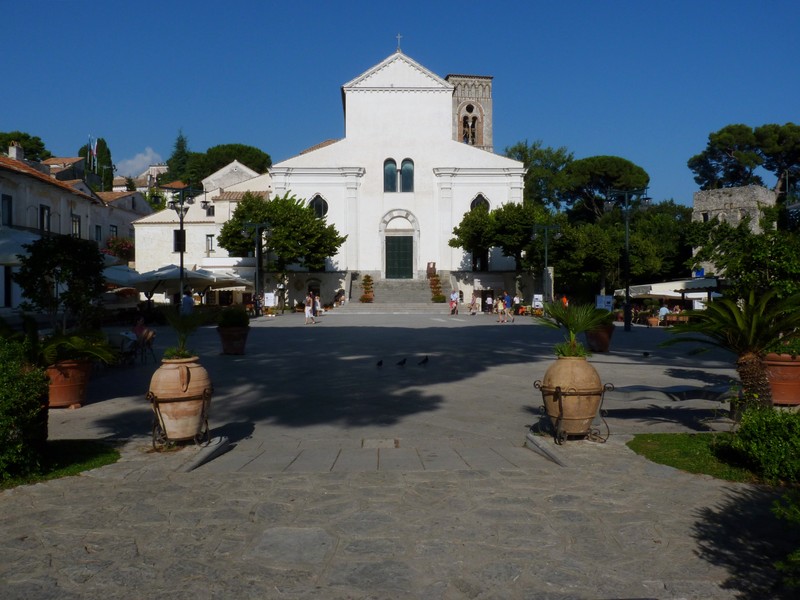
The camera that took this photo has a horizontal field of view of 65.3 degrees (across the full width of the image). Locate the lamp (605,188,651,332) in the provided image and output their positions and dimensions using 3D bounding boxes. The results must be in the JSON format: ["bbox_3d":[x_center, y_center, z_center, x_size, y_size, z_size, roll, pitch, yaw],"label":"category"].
[{"bbox_3d":[9.398,-1.618,25.778,1.950,5.850,1.950,0,1,0],"label":"lamp"}]

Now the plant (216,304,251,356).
[{"bbox_3d":[-4.460,0.780,16.764,0.860,1.330,0.860,0,1,0],"label":"plant"}]

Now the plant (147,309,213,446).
[{"bbox_3d":[-2.345,0.831,6.650,0.750,1.470,0.740,0,1,0],"label":"plant"}]

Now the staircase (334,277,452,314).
[{"bbox_3d":[-0.279,-0.319,49.800,9.200,2.700,6.200,0,1,0],"label":"staircase"}]

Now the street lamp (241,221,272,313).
[{"bbox_3d":[-9.500,-2.000,41.600,2.000,6.250,1.800,0,1,0],"label":"street lamp"}]

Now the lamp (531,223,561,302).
[{"bbox_3d":[9.700,-2.000,41.600,2.000,6.250,1.800,0,1,0],"label":"lamp"}]

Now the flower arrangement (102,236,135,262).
[{"bbox_3d":[-22.105,-3.966,49.000,2.600,2.100,1.800,0,1,0],"label":"flower arrangement"}]

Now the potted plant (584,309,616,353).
[{"bbox_3d":[5.596,0.820,17.415,0.840,1.230,0.840,0,1,0],"label":"potted plant"}]

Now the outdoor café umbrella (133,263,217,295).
[{"bbox_3d":[-10.973,-0.214,30.500,4.000,2.900,4.000,0,1,0],"label":"outdoor café umbrella"}]

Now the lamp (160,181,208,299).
[{"bbox_3d":[-8.811,-1.660,25.278,1.950,5.950,1.950,0,1,0],"label":"lamp"}]

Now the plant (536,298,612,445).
[{"bbox_3d":[1.880,0.747,6.762,0.840,1.460,0.800,0,1,0],"label":"plant"}]

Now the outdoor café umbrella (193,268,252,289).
[{"bbox_3d":[-10.616,-0.306,36.500,3.900,2.900,3.900,0,1,0],"label":"outdoor café umbrella"}]

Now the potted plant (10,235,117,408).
[{"bbox_3d":[-5.258,0.312,9.750,1.650,2.650,1.600,0,1,0],"label":"potted plant"}]

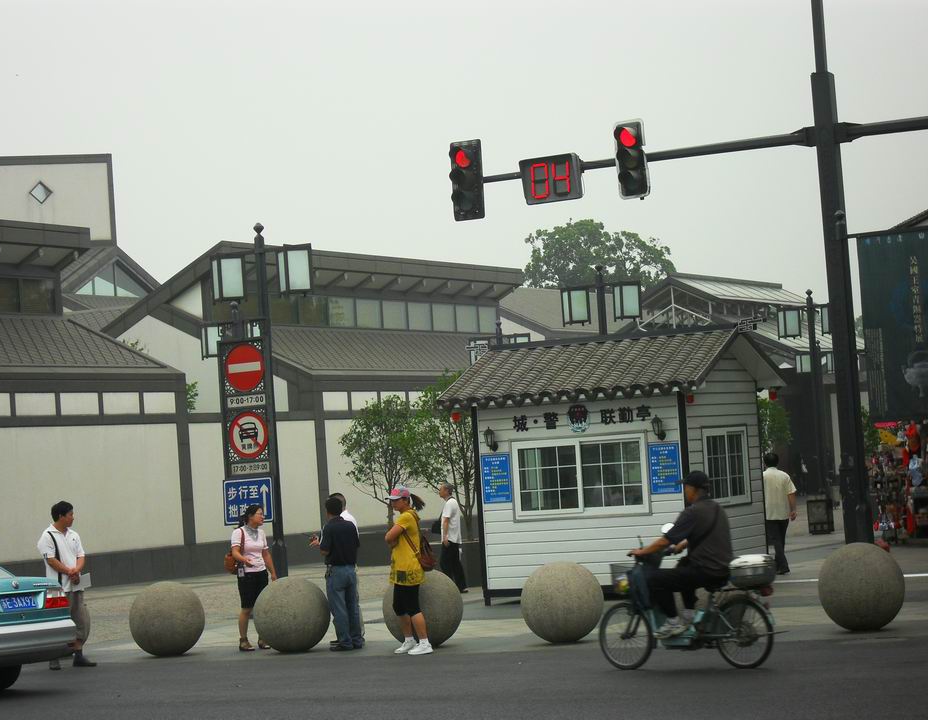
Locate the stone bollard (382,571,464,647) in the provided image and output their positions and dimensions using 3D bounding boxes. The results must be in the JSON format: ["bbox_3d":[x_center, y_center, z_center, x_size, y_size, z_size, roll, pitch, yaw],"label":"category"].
[{"bbox_3d":[-0.410,2.507,25.000,0.810,0.810,0.810,-4,-3,0],"label":"stone bollard"}]

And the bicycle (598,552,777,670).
[{"bbox_3d":[1.947,2.197,21.600,1.740,1.060,0.600,-6,-3,36],"label":"bicycle"}]

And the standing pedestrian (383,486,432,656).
[{"bbox_3d":[-0.553,2.108,24.600,0.460,1.640,0.440,-3,-3,-10],"label":"standing pedestrian"}]

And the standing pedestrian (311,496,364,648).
[{"bbox_3d":[-1.346,2.305,26.900,0.500,1.690,0.420,-2,-3,-42],"label":"standing pedestrian"}]

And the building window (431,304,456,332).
[{"bbox_3d":[-0.498,-1.045,60.000,0.100,0.670,1.180,-5,-3,26],"label":"building window"}]

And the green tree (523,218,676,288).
[{"bbox_3d":[5.485,0.250,95.000,6.600,11.400,6.400,-5,-3,28],"label":"green tree"}]

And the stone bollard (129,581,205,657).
[{"bbox_3d":[-3.183,2.779,26.500,0.810,0.810,0.810,-4,-3,0],"label":"stone bollard"}]

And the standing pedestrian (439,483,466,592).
[{"bbox_3d":[-0.172,2.654,36.900,0.500,1.680,0.500,-4,-2,2],"label":"standing pedestrian"}]

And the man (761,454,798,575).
[{"bbox_3d":[4.509,2.208,35.500,0.520,1.720,0.380,-4,-2,8],"label":"man"}]

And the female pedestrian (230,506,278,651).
[{"bbox_3d":[-2.271,2.341,26.500,0.450,1.580,0.340,-1,-4,-42],"label":"female pedestrian"}]

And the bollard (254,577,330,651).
[{"bbox_3d":[-1.810,2.693,26.050,0.810,0.810,0.810,-4,-3,0],"label":"bollard"}]

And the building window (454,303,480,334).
[{"bbox_3d":[0.090,-1.210,74.000,0.100,0.830,1.400,-6,-3,29],"label":"building window"}]

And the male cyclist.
[{"bbox_3d":[1.917,1.706,21.650,0.820,1.460,0.560,-6,-3,36],"label":"male cyclist"}]

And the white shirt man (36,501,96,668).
[{"bbox_3d":[-4.171,2.356,25.900,0.520,1.740,0.400,-1,-4,-42],"label":"white shirt man"}]

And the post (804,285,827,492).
[{"bbox_3d":[8.257,1.183,57.279,0.280,5.580,0.280,-6,-3,29],"label":"post"}]

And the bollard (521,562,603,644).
[{"bbox_3d":[0.974,2.397,24.400,0.810,0.810,0.810,-4,-3,0],"label":"bollard"}]

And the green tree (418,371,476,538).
[{"bbox_3d":[-0.055,1.477,39.000,1.500,2.800,1.500,-4,-2,0],"label":"green tree"}]

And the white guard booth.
[{"bbox_3d":[2.100,1.397,33.161,3.720,3.490,3.150,-5,-3,28],"label":"white guard booth"}]

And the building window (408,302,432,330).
[{"bbox_3d":[-1.270,-1.250,71.600,0.100,0.830,1.360,-6,-3,29],"label":"building window"}]

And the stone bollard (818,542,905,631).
[{"bbox_3d":[3.696,2.113,22.950,0.810,0.810,0.810,-4,-3,0],"label":"stone bollard"}]

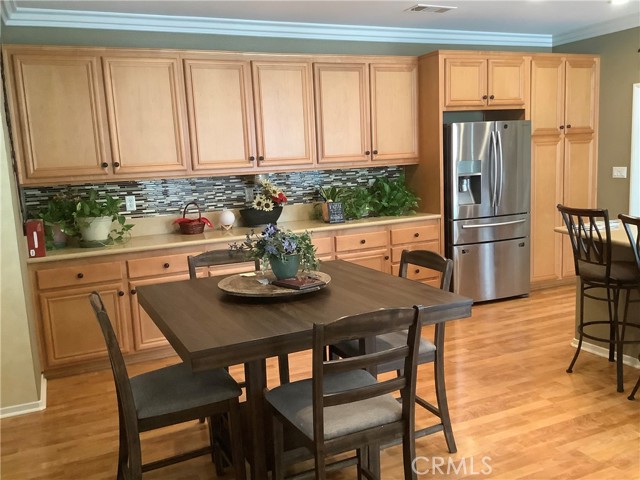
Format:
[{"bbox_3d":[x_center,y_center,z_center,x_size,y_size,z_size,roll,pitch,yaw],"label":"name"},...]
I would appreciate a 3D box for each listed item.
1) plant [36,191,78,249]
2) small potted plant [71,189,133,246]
[{"bbox_3d":[-1.930,-0.153,4.221,0.280,0.415,0.290,-6,9,-24],"label":"plant"},{"bbox_3d":[-1.615,-0.176,4.272,0.410,0.416,0.380,-6,9,-24],"label":"small potted plant"}]

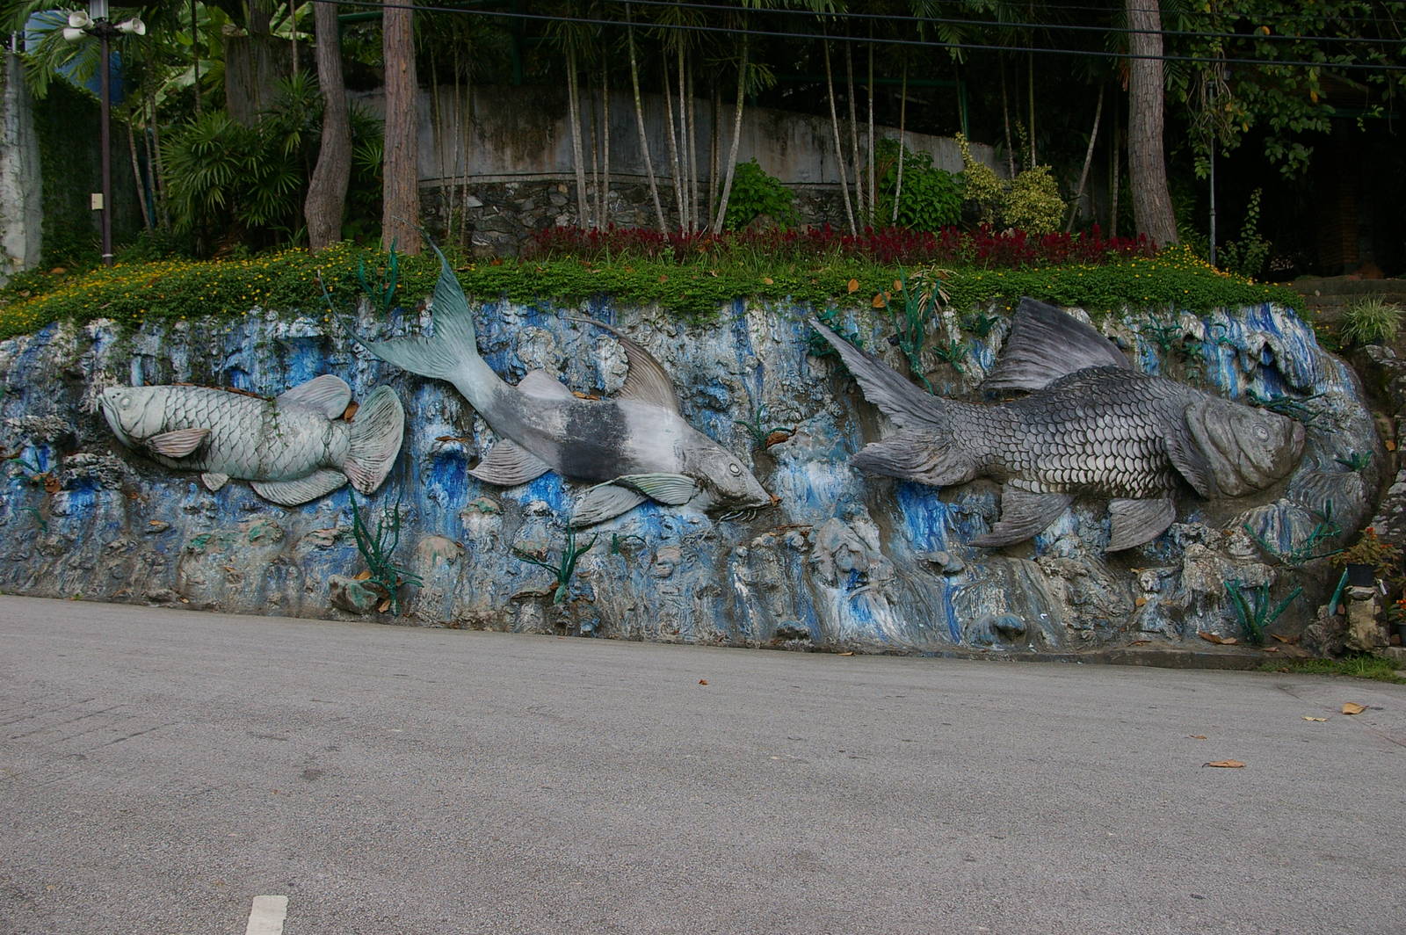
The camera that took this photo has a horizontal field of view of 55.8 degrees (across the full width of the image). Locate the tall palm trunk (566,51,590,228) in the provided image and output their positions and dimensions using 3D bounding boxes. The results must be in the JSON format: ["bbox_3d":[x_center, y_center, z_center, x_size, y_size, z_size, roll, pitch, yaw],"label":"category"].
[{"bbox_3d":[-1.485,-3.918,15.800,0.092,2.285,0.078,-5,0,0],"label":"tall palm trunk"}]

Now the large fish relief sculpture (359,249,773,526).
[{"bbox_3d":[-1.330,-0.789,12.700,3.850,2.550,0.800,6,2,16],"label":"large fish relief sculpture"}]

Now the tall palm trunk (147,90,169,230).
[{"bbox_3d":[-7.169,-4.042,17.500,0.094,1.893,0.072,-7,0,0],"label":"tall palm trunk"}]

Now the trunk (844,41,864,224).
[{"bbox_3d":[1.815,-3.970,15.800,0.078,2.283,0.065,-4,0,0],"label":"trunk"}]

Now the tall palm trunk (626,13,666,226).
[{"bbox_3d":[-0.641,-4.010,15.400,0.115,2.754,0.077,-9,0,0],"label":"tall palm trunk"}]

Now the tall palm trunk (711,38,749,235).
[{"bbox_3d":[0.325,-3.832,15.400,0.115,2.400,0.077,8,0,0],"label":"tall palm trunk"}]

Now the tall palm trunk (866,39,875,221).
[{"bbox_3d":[2.021,-4.028,15.900,0.072,2.278,0.066,0,0,0],"label":"tall palm trunk"}]

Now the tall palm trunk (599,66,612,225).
[{"bbox_3d":[-1.172,-3.875,16.000,0.073,2.115,0.066,0,0,0],"label":"tall palm trunk"}]

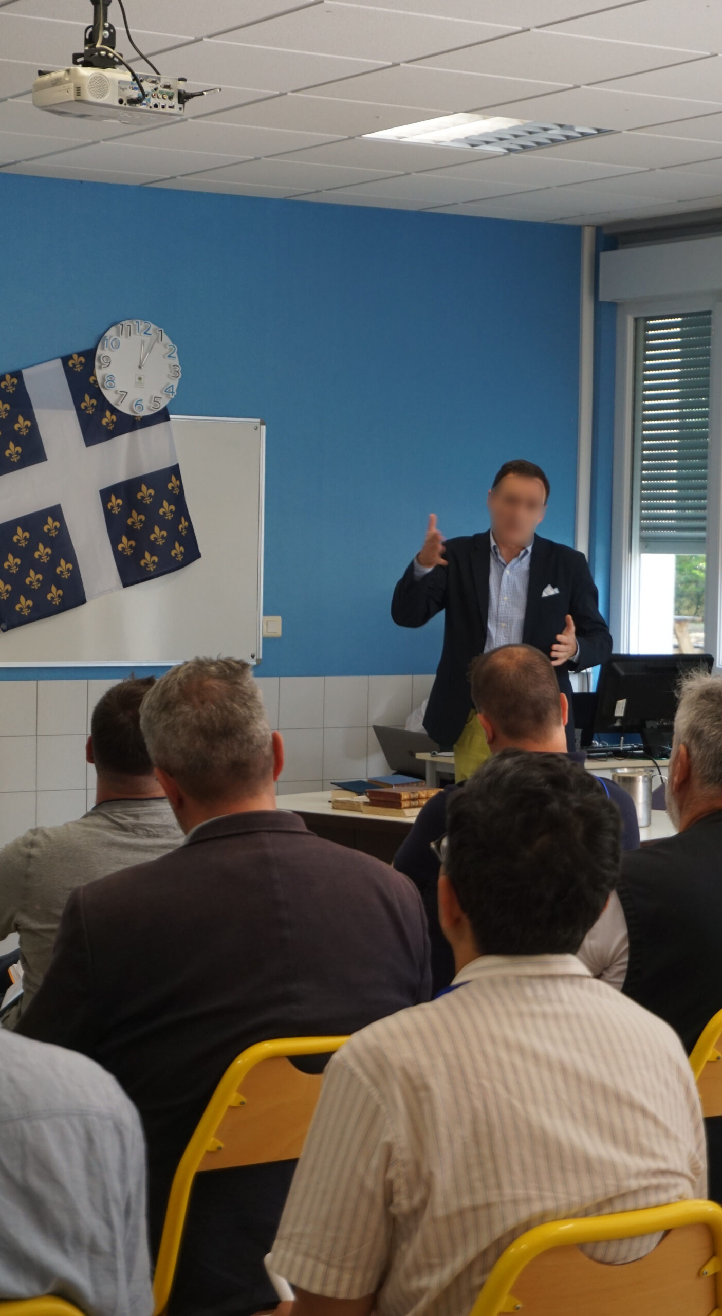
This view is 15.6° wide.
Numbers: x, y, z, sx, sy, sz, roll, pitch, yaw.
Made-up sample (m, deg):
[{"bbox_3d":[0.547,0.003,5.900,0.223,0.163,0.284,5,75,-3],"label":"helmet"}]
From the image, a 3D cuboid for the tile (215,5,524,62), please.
[{"bbox_3d":[0.004,-1.575,6.601,0.597,0.020,0.597,-1,3,-32],"label":"tile"}]

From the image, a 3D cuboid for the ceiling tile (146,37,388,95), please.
[{"bbox_3d":[-0.311,-1.605,7.111,0.597,0.020,0.597,-1,3,-32],"label":"ceiling tile"}]

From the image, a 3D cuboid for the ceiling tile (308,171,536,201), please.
[{"bbox_3d":[0.274,-1.718,9.586,0.597,0.020,0.597,-1,3,-32],"label":"ceiling tile"}]

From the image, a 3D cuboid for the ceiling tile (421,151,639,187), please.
[{"bbox_3d":[0.586,-1.682,9.047,0.595,0.020,0.595,-1,3,-32],"label":"ceiling tile"}]

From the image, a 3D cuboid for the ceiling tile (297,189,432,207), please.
[{"bbox_3d":[0.042,-1.740,9.960,0.597,0.020,0.280,-1,3,-32],"label":"ceiling tile"}]

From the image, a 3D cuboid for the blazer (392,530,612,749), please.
[{"bbox_3d":[0.465,-0.063,8.700,0.710,0.730,0.420,1,3,7],"label":"blazer"}]

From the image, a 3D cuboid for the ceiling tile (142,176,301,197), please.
[{"bbox_3d":[-0.468,-1.732,9.645,0.597,0.020,0.280,-1,3,-32],"label":"ceiling tile"}]

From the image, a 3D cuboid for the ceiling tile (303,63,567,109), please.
[{"bbox_3d":[0.193,-1.606,7.394,0.595,0.020,0.595,-1,3,-32],"label":"ceiling tile"}]

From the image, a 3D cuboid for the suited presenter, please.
[{"bbox_3d":[0.458,0.261,8.503,0.670,1.800,0.460,1,3,10],"label":"suited presenter"}]

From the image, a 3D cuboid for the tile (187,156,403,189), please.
[{"bbox_3d":[-0.236,-1.710,9.271,0.597,0.020,0.597,-1,3,-32],"label":"tile"}]

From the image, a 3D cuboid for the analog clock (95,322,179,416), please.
[{"bbox_3d":[-0.810,-1.051,9.560,0.350,0.350,0.045,-1,3,-32],"label":"analog clock"}]

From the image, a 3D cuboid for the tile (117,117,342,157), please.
[{"bbox_3d":[-0.441,-1.667,8.420,0.595,0.020,0.595,-1,3,-32],"label":"tile"}]

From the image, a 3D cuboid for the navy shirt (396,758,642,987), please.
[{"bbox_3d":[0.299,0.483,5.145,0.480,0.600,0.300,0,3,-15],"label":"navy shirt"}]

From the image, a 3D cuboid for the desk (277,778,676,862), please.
[{"bbox_3d":[0.361,0.825,7.705,1.420,0.750,0.800,3,4,39],"label":"desk"}]

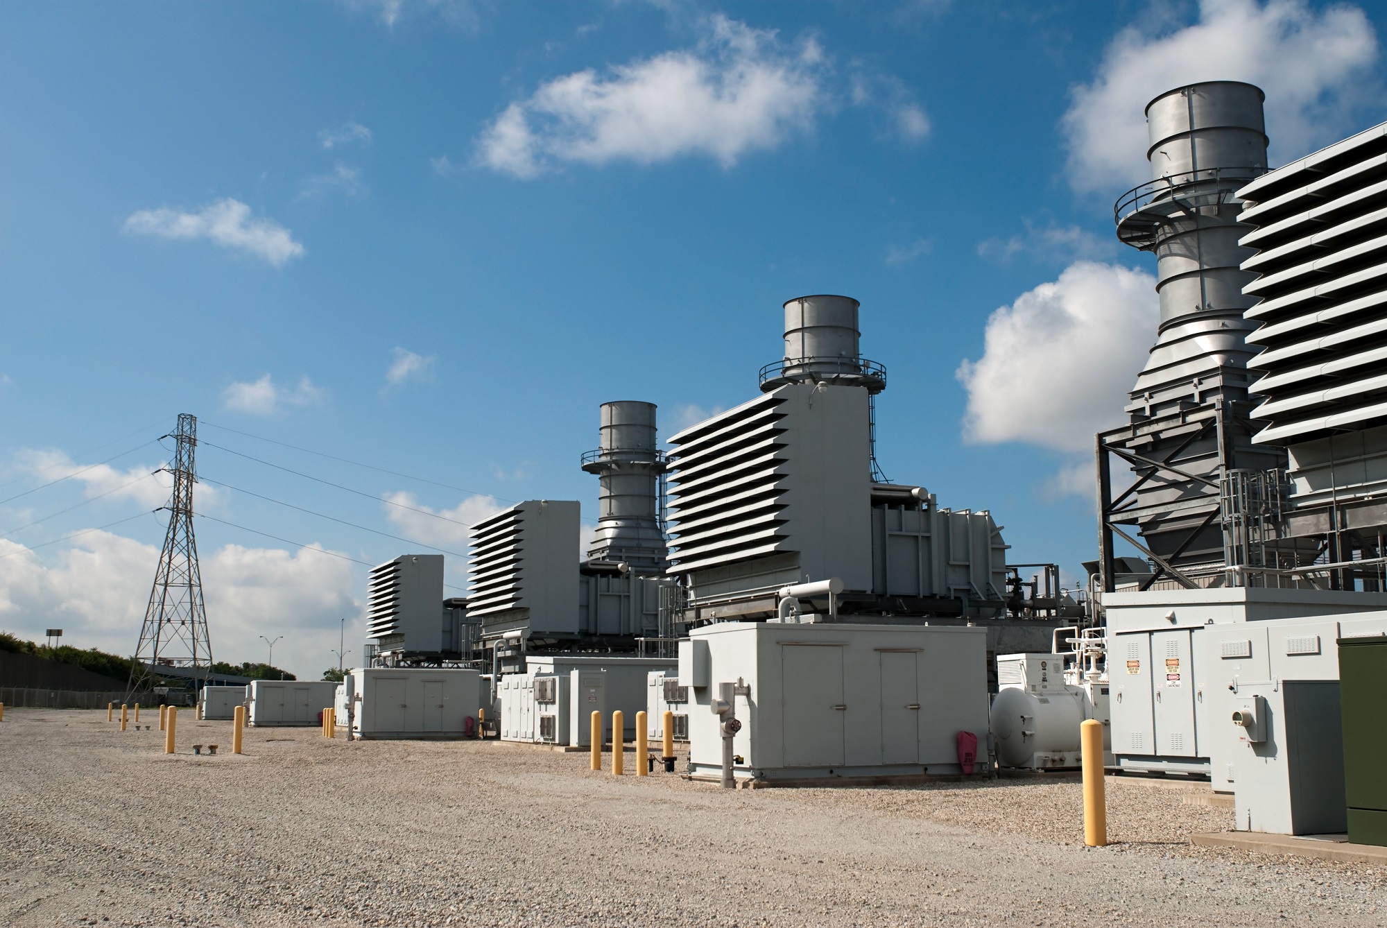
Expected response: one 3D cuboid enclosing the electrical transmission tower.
[{"bbox_3d":[-75.180,13.951,203.614,9.800,42.539,10.200,1,-10,-5],"label":"electrical transmission tower"}]

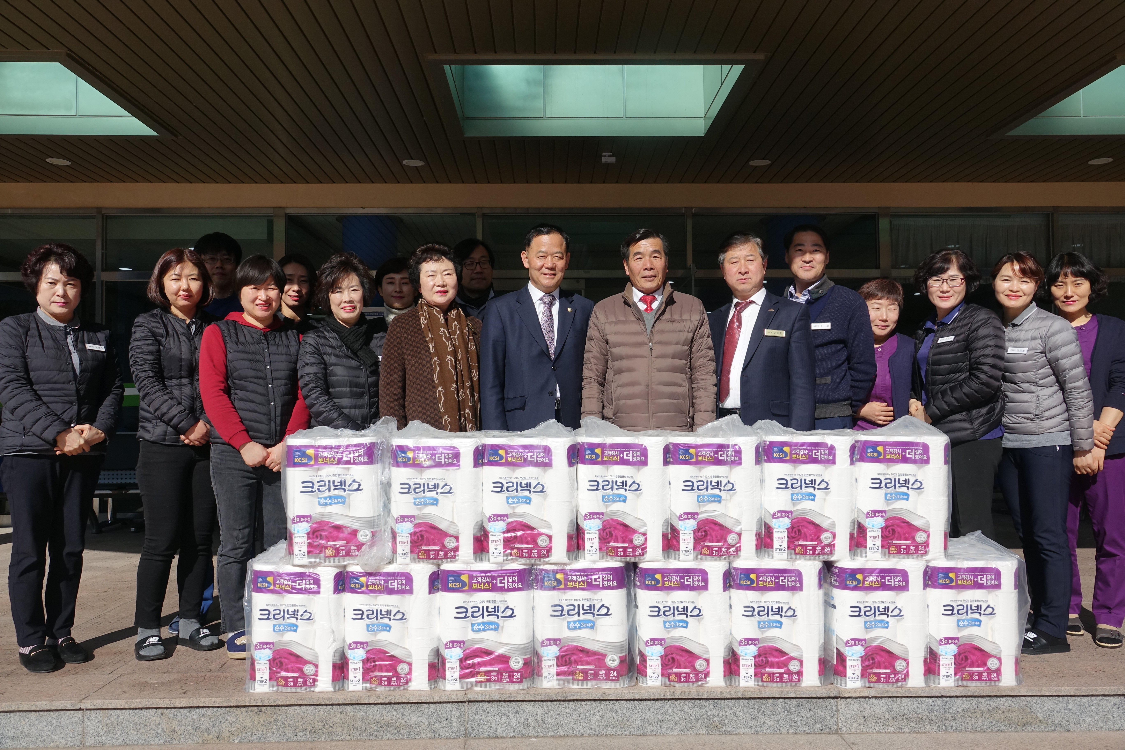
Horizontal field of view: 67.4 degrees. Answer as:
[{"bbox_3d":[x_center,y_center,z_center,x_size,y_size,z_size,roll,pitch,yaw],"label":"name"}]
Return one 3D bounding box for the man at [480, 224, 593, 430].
[{"bbox_3d":[-0.091,0.255,3.292,0.490,1.698,0.300,0,-2,-6],"label":"man"}]

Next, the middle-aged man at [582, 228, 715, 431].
[{"bbox_3d":[0.338,0.262,3.292,0.530,1.677,0.310,-1,-2,5],"label":"middle-aged man"}]

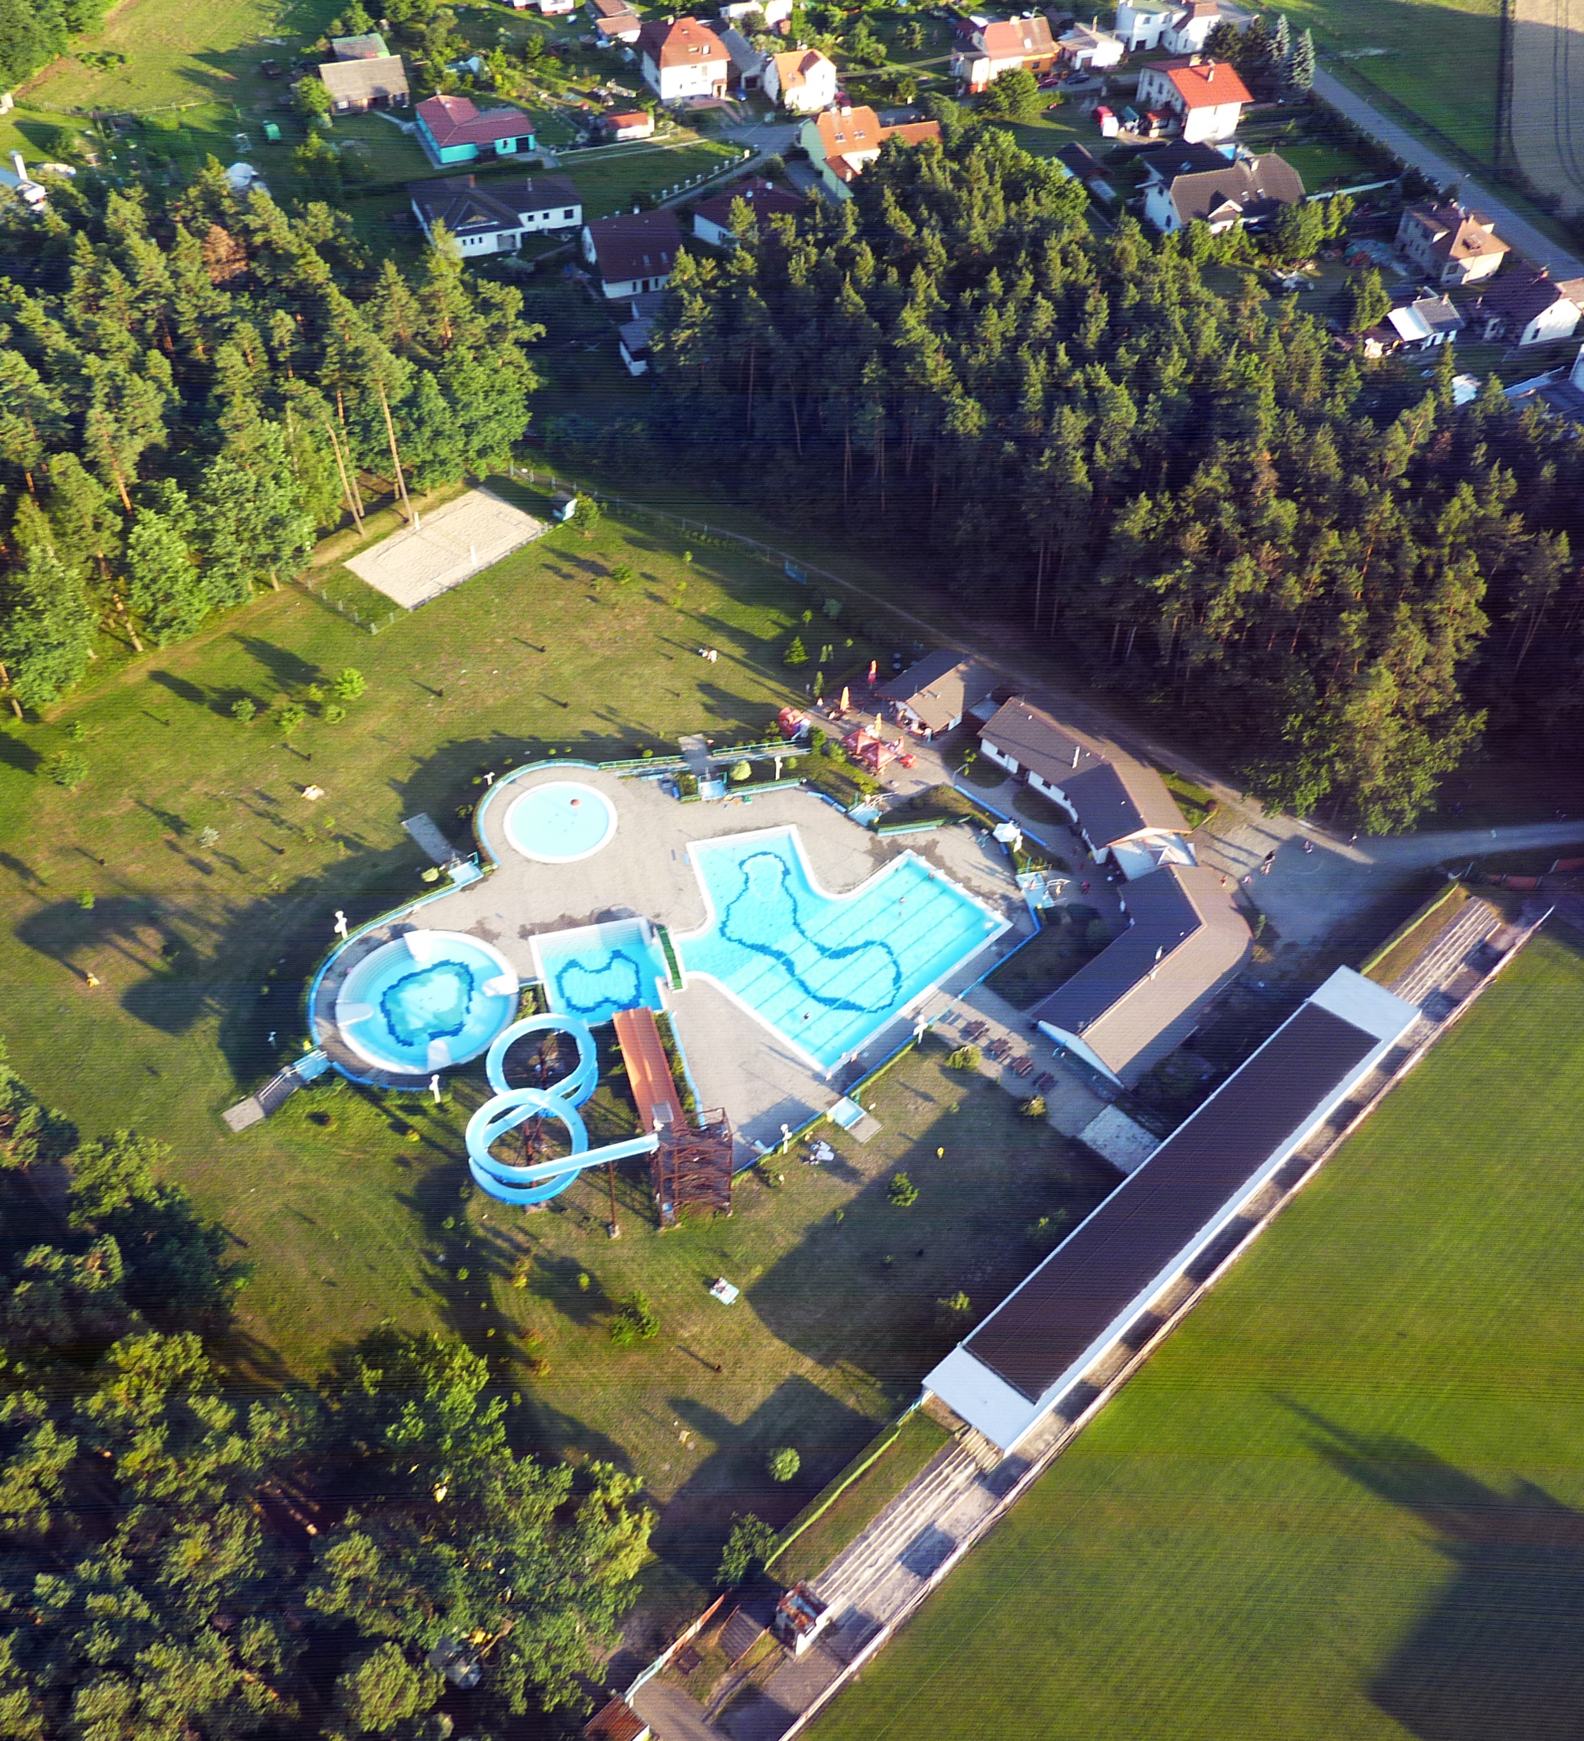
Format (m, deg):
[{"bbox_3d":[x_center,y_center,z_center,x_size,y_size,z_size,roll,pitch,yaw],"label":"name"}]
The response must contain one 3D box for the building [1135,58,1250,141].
[{"bbox_3d":[69.672,-134.573,290.346,11.800,8.600,17.000,-14,50,-16],"label":"building"}]

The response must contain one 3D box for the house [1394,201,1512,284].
[{"bbox_3d":[103.233,-98.267,260.207,11.000,7.500,14.900,-9,49,-11],"label":"house"}]

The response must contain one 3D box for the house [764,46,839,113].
[{"bbox_3d":[2.104,-137.330,289.749,10.200,7.000,10.000,-16,51,-17],"label":"house"}]

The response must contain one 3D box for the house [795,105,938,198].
[{"bbox_3d":[14.341,-119.221,273.458,20.500,7.900,17.500,-13,50,-15],"label":"house"}]

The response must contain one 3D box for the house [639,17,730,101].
[{"bbox_3d":[-18.470,-140.415,288.910,12.500,10.500,12.300,-14,50,-16],"label":"house"}]

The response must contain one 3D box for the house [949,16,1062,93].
[{"bbox_3d":[38.605,-146.997,300.107,19.100,8.000,12.200,-14,50,-15],"label":"house"}]

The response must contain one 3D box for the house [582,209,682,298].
[{"bbox_3d":[-23.377,-92.209,246.466,13.000,8.100,14.800,-14,50,-16],"label":"house"}]

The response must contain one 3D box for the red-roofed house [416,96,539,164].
[{"bbox_3d":[-51.745,-122.272,274.368,15.500,4.600,15.500,-16,51,-17],"label":"red-roofed house"}]

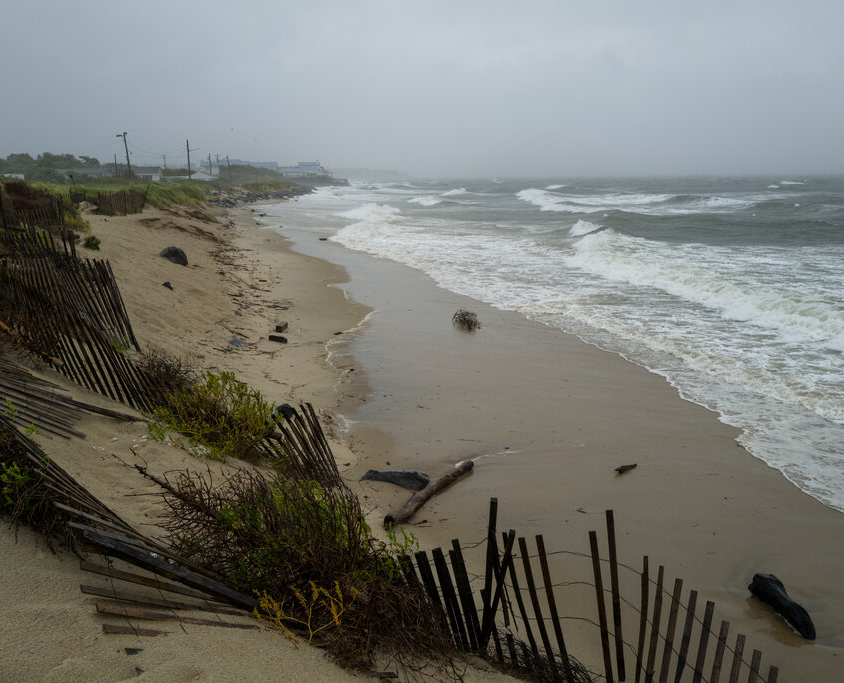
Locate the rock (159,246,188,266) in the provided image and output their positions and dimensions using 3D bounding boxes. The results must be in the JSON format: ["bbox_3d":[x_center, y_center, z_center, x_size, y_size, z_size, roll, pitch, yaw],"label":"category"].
[{"bbox_3d":[-8.179,-2.807,26.300,0.950,0.580,0.750,-4,12,-17],"label":"rock"}]

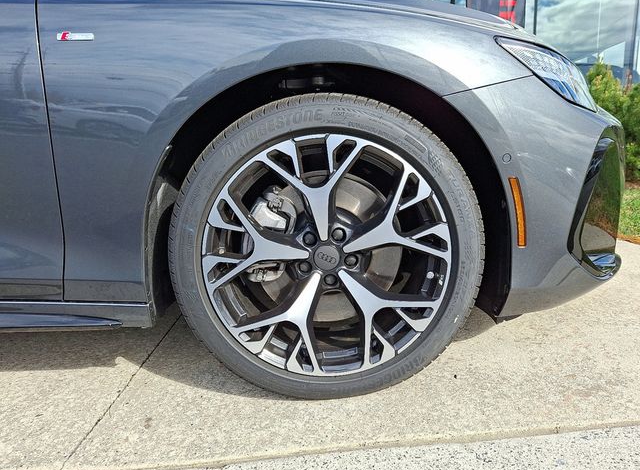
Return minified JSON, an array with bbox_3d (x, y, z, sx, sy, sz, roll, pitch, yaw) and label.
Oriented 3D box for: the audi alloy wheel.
[{"bbox_3d":[0.015,0.032,1.092,0.690,0.690,0.240,0,12,1],"label":"audi alloy wheel"}]

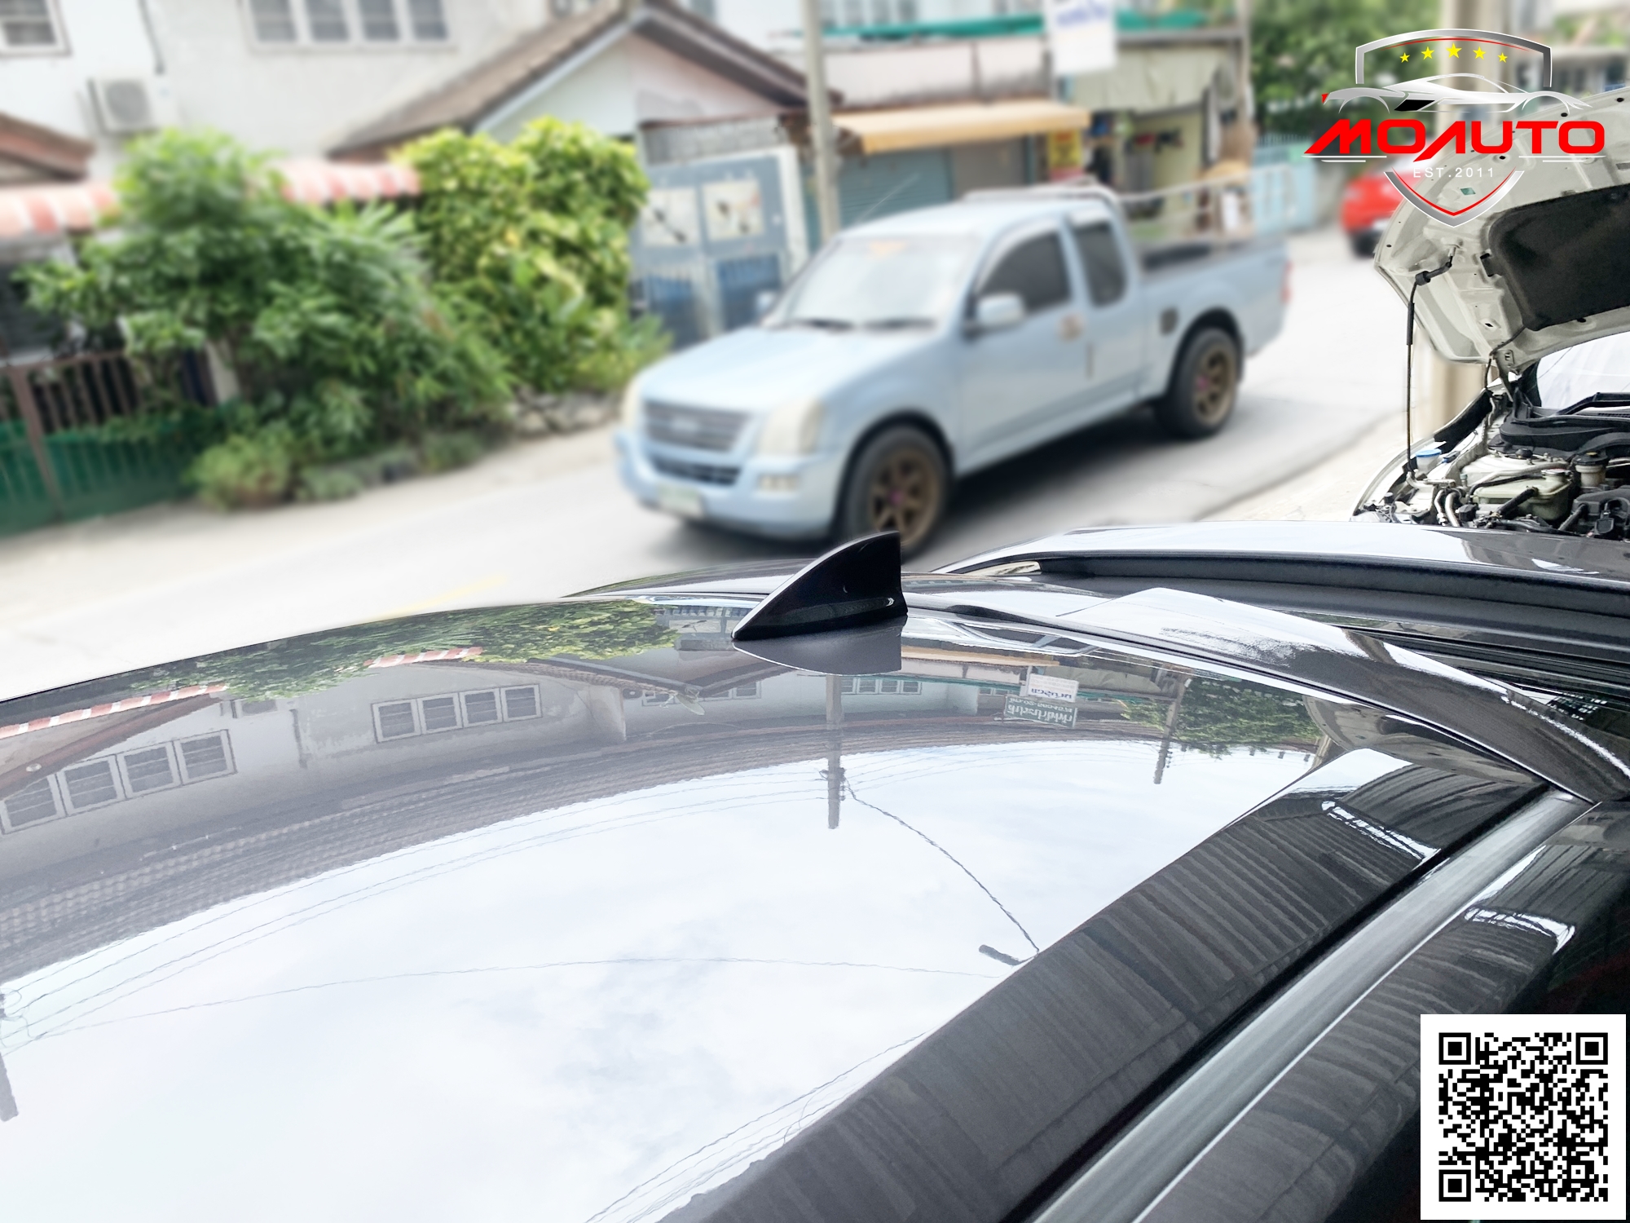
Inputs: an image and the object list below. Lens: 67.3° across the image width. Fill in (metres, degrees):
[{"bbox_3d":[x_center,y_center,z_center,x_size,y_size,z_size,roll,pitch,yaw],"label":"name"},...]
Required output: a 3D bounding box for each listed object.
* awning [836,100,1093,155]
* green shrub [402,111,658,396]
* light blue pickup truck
[{"bbox_3d":[1.720,-5.660,14.184,4.150,0.420,0.720,-23,27,-39],"label":"awning"},{"bbox_3d":[-2.446,-2.994,10.518,2.050,2.250,1.700,-23,27,-39],"label":"green shrub"},{"bbox_3d":[1.032,-1.764,7.785,5.030,1.680,1.800,-23,27,-39],"label":"light blue pickup truck"}]

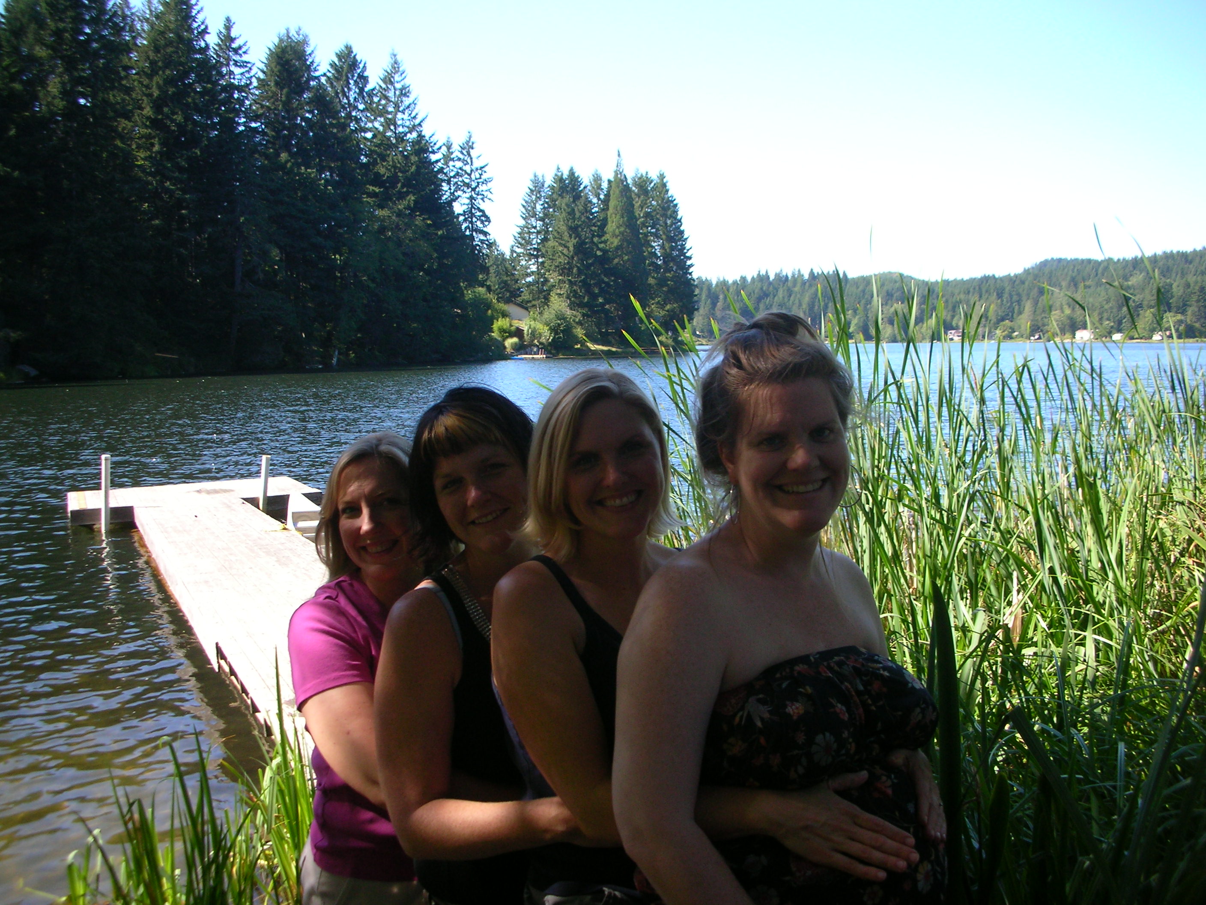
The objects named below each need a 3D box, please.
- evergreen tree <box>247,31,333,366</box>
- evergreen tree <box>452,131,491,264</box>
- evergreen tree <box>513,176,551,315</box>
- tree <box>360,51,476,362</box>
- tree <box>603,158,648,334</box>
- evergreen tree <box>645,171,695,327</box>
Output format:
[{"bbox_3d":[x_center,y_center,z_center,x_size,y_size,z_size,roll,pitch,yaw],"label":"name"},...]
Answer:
[{"bbox_3d":[-24.668,-19.620,94.827,7.200,25.920,7.200,0,5,0],"label":"evergreen tree"},{"bbox_3d":[-14.836,-23.966,135.952,4.900,23.150,4.900,0,5,0],"label":"evergreen tree"},{"bbox_3d":[-9.455,-28.154,169.047,6.200,21.060,6.200,0,5,0],"label":"evergreen tree"},{"bbox_3d":[-17.968,-22.828,114.687,10.300,29.010,10.300,0,5,0],"label":"tree"},{"bbox_3d":[3.009,-28.216,168.827,6.600,25.930,6.600,0,5,0],"label":"tree"},{"bbox_3d":[9.348,-28.352,176.892,8.200,24.480,8.200,0,5,0],"label":"evergreen tree"}]

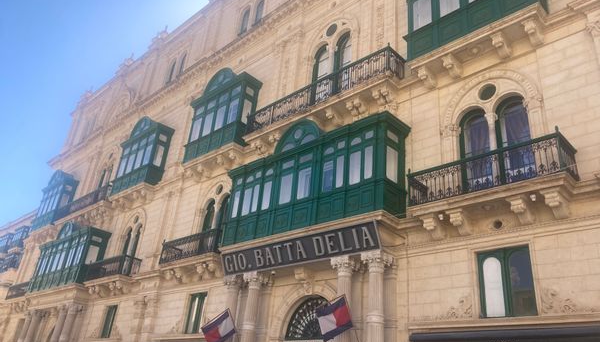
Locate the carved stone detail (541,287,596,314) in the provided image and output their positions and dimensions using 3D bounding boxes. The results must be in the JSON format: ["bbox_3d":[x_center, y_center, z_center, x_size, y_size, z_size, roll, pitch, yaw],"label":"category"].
[{"bbox_3d":[5.839,2.831,10.632,1.088,0.566,0.082,-19,-36,40],"label":"carved stone detail"}]

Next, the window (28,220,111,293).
[{"bbox_3d":[-14.629,5.402,30.566,7.839,4.364,1.310,-19,-36,40],"label":"window"}]

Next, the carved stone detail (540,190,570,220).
[{"bbox_3d":[5.848,0.740,11.080,0.356,0.552,0.690,-19,-36,40],"label":"carved stone detail"}]

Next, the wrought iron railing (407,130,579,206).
[{"bbox_3d":[4.676,0.241,12.251,3.956,0.978,1.012,-19,-34,41],"label":"wrought iron railing"}]

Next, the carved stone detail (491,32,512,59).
[{"bbox_3d":[5.864,-3.627,14.135,0.304,0.468,0.655,-19,-36,40],"label":"carved stone detail"}]

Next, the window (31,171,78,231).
[{"bbox_3d":[-17.351,2.184,34.575,3.905,4.367,1.056,-19,-36,40],"label":"window"}]

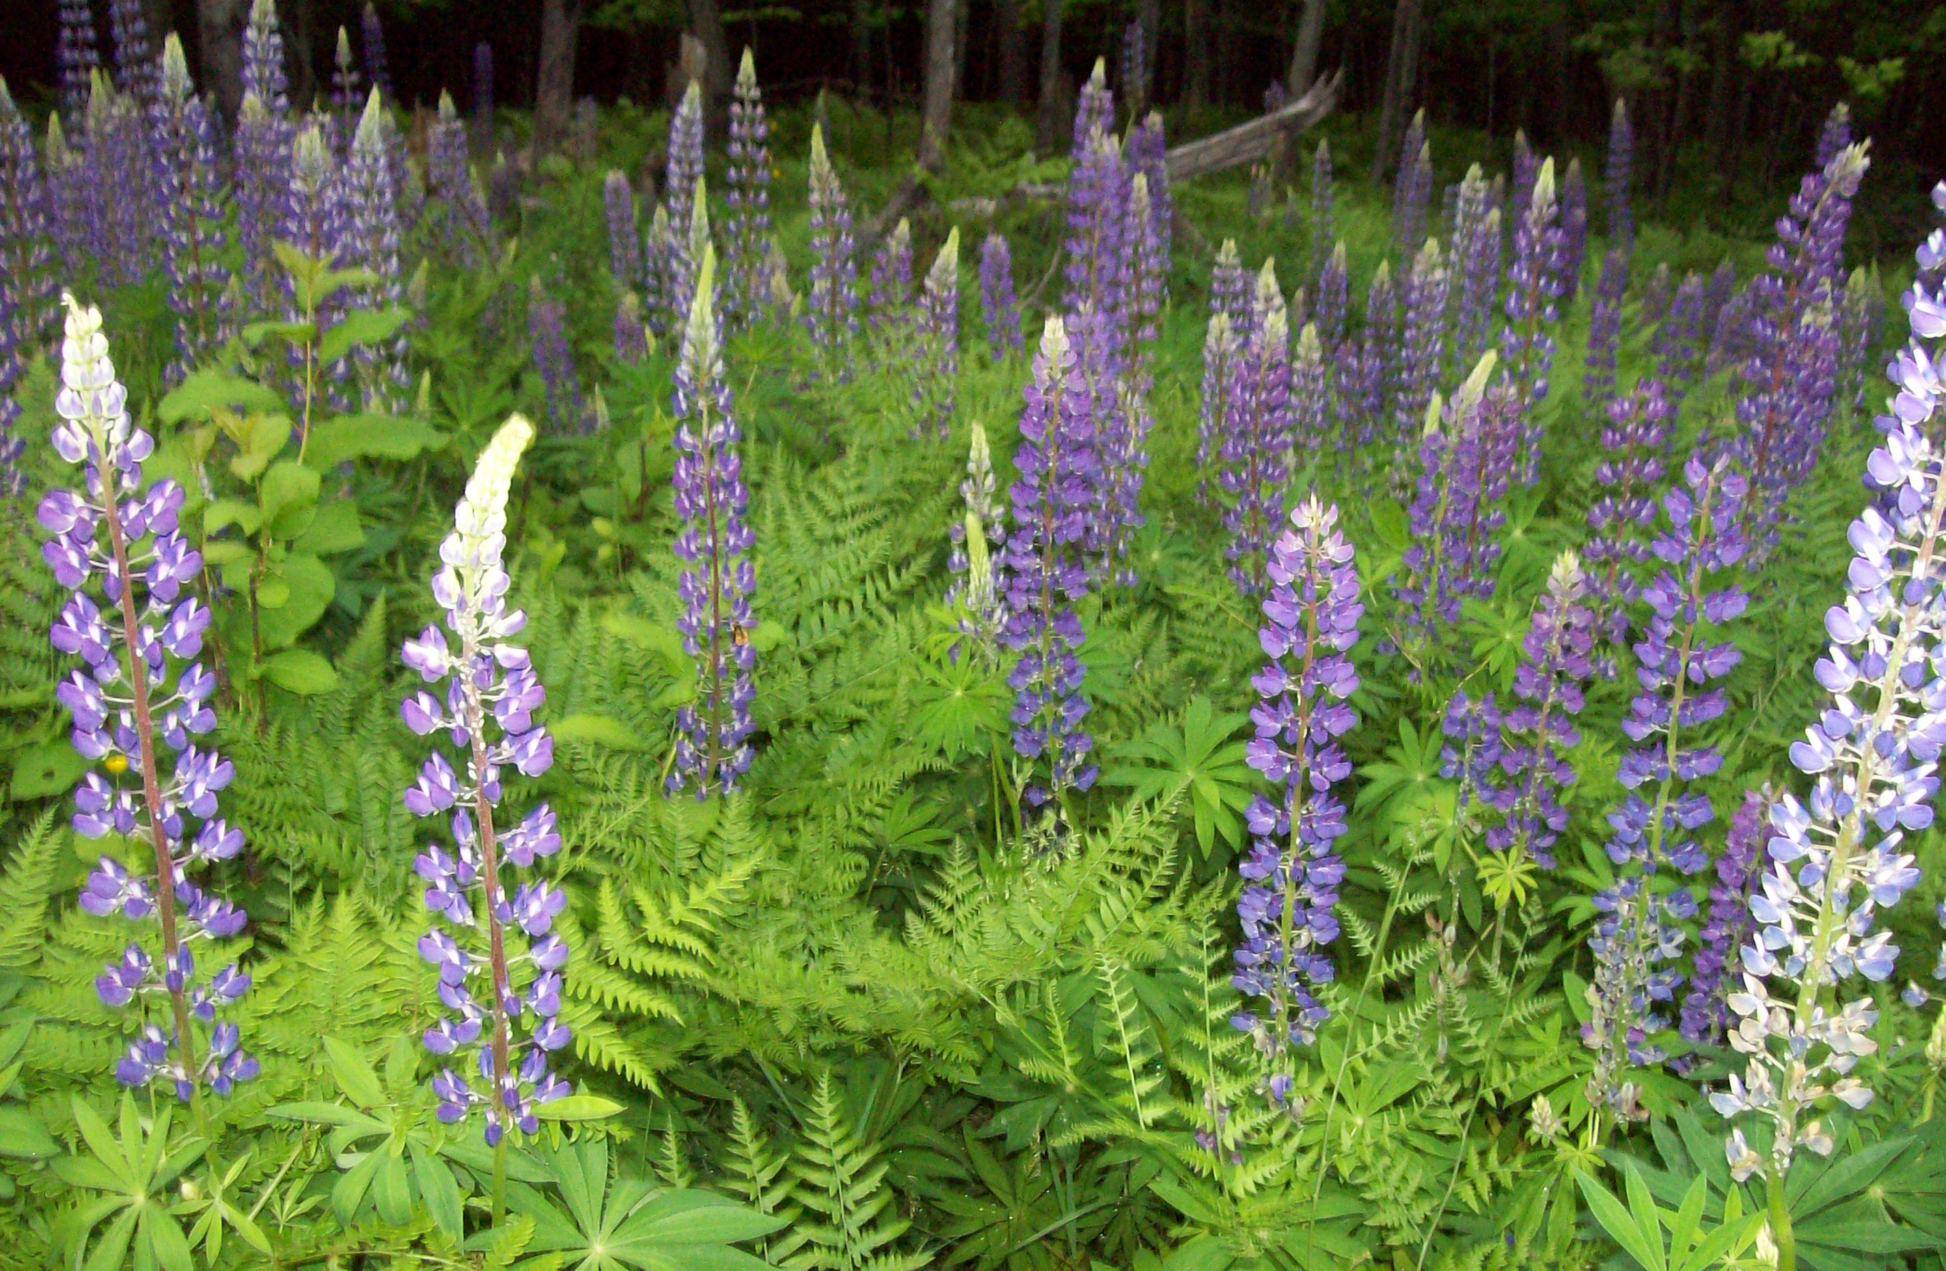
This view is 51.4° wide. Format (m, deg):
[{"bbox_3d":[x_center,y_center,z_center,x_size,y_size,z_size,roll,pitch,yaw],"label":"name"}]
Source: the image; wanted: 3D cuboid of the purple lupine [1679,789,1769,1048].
[{"bbox_3d":[0.619,0.233,1.650,0.058,0.230,0.058,8,18,21],"label":"purple lupine"}]

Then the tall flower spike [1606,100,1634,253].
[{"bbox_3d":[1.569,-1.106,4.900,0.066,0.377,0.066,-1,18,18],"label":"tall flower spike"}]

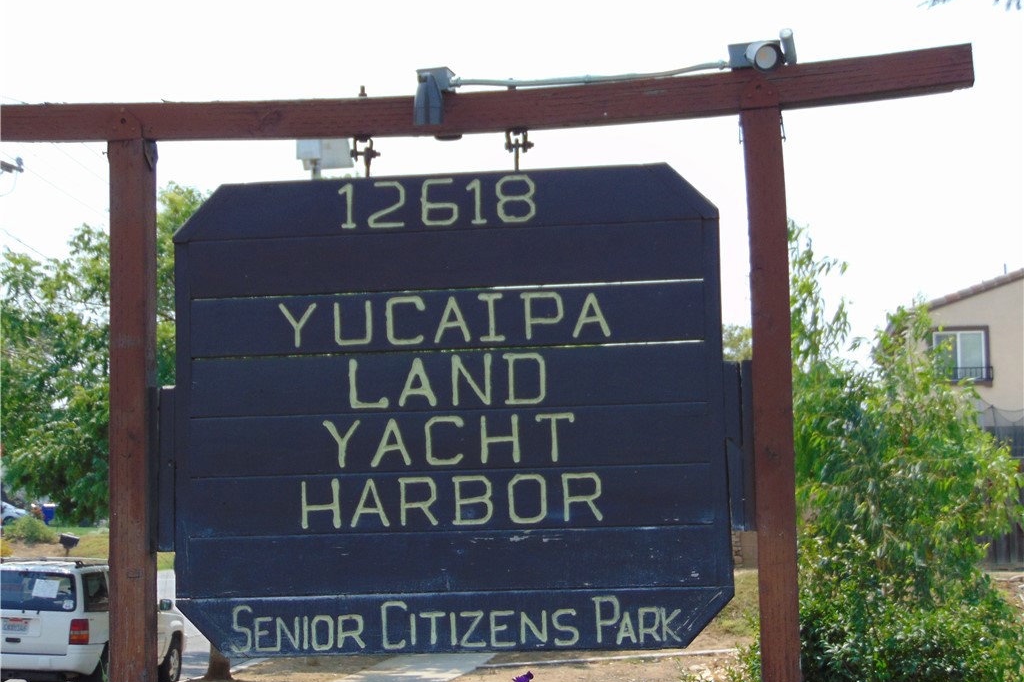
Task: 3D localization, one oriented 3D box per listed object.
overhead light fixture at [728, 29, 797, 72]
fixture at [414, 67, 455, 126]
[{"bbox_3d":[0.574,-0.647,4.770,0.155,0.110,0.170,-2,-6,2],"label":"overhead light fixture"},{"bbox_3d":[-0.179,-0.557,4.870,0.076,0.138,0.165,-2,-7,8],"label":"fixture"}]

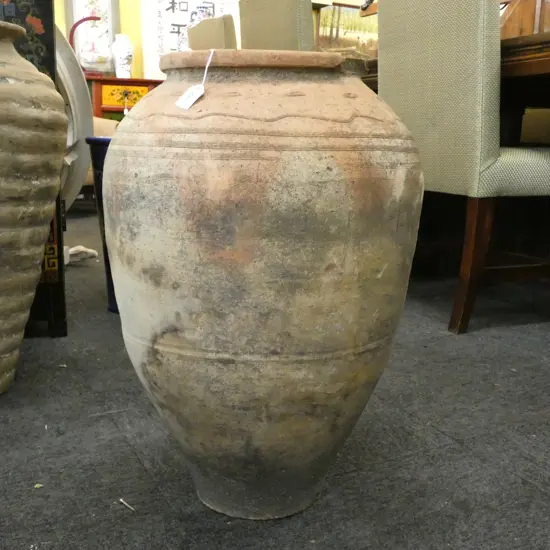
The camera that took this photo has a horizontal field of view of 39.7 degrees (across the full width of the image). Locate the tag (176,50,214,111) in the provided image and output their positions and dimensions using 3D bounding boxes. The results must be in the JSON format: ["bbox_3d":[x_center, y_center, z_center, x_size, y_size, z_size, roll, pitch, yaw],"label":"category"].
[{"bbox_3d":[-0.083,-0.215,0.846,0.026,0.081,0.011,17,-16,32],"label":"tag"}]

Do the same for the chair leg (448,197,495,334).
[{"bbox_3d":[0.499,-0.025,1.946,0.054,0.356,0.044,5,7,-24],"label":"chair leg"}]

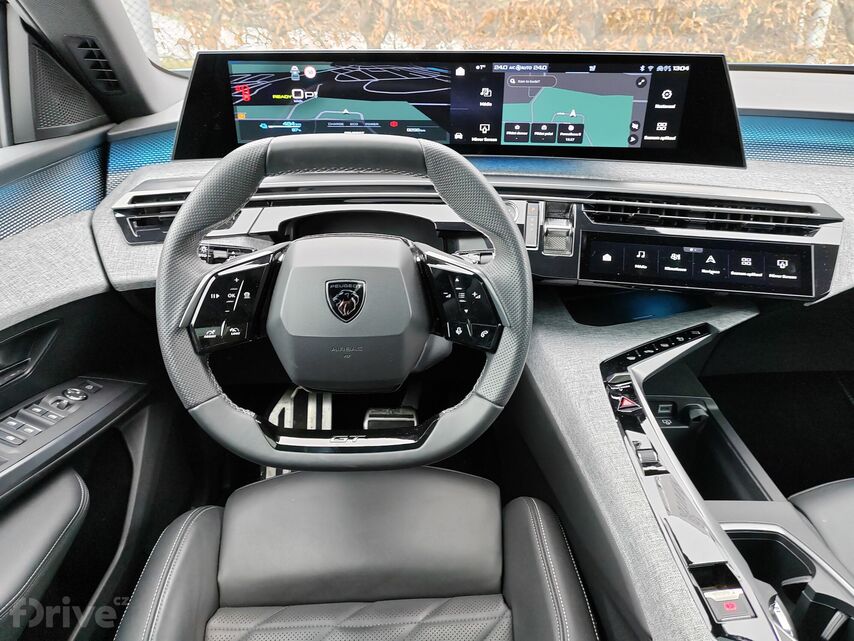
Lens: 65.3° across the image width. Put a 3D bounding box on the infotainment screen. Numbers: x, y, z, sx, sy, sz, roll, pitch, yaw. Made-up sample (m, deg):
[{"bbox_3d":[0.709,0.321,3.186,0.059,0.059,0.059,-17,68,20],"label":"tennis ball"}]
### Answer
[{"bbox_3d":[0.039,-0.248,0.790,0.670,0.130,0.050,0,25,0],"label":"infotainment screen"}]

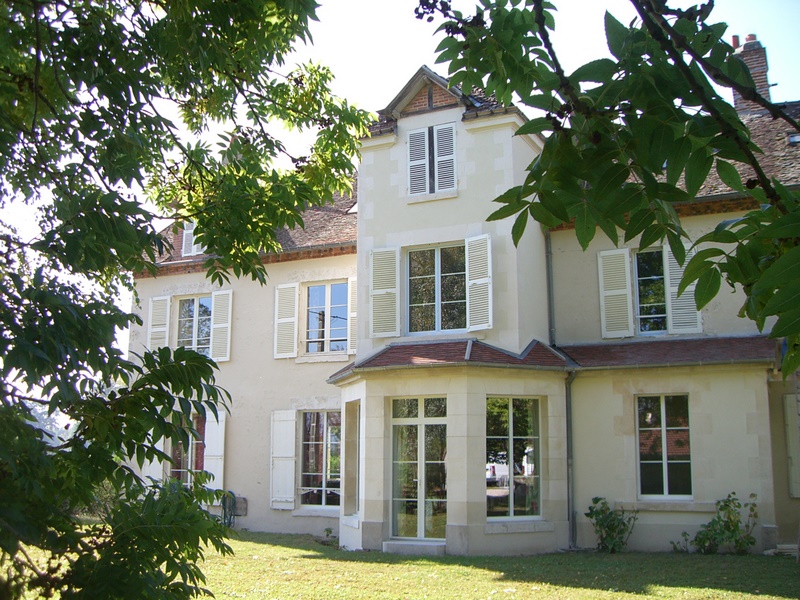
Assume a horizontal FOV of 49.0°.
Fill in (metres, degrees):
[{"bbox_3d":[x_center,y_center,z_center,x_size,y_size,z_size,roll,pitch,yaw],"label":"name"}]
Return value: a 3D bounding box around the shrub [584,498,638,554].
[{"bbox_3d":[3.645,3.869,15.135,0.820,0.930,0.700,-5,-11,25],"label":"shrub"}]

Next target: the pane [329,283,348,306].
[{"bbox_3d":[-1.372,-0.113,20.059,0.465,0.487,0.030,-5,-10,29],"label":"pane"}]

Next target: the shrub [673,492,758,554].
[{"bbox_3d":[5.359,3.801,14.959,1.300,1.050,0.750,-5,-13,24],"label":"shrub"}]

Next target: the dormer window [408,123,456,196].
[{"bbox_3d":[0.668,-2.897,18.210,1.080,1.480,0.120,-5,-13,24],"label":"dormer window"}]

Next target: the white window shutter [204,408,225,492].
[{"bbox_3d":[-4.415,3.797,20.936,0.601,2.213,0.045,-5,-10,29],"label":"white window shutter"}]

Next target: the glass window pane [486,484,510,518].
[{"bbox_3d":[1.705,3.422,15.237,0.444,0.653,0.030,3,-9,-15],"label":"glass window pane"}]

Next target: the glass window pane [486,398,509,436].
[{"bbox_3d":[1.627,1.984,14.809,0.506,0.644,0.030,5,-11,-25],"label":"glass window pane"}]

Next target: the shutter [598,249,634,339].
[{"bbox_3d":[3.999,-0.112,16.277,0.574,1.633,0.045,-5,-11,26],"label":"shutter"}]

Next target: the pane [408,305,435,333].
[{"bbox_3d":[0.428,0.347,16.845,0.540,0.530,0.040,-5,-11,25],"label":"pane"}]

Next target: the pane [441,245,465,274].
[{"bbox_3d":[1.099,-0.801,17.728,0.570,0.585,0.020,-5,-13,24],"label":"pane"}]

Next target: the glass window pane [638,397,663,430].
[{"bbox_3d":[4.468,2.011,15.701,0.420,0.570,0.040,-5,-11,25],"label":"glass window pane"}]

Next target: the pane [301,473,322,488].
[{"bbox_3d":[-1.860,3.875,18.749,0.506,0.293,0.030,-5,-11,26],"label":"pane"}]

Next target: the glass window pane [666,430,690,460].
[{"bbox_3d":[4.877,2.529,15.390,0.420,0.570,0.040,-5,-11,25],"label":"glass window pane"}]

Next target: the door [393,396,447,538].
[{"bbox_3d":[0.350,3.007,15.767,1.160,2.520,0.080,-5,-11,25],"label":"door"}]

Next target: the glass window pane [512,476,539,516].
[{"bbox_3d":[2.224,3.447,15.379,0.501,0.663,0.030,3,-9,-15],"label":"glass window pane"}]

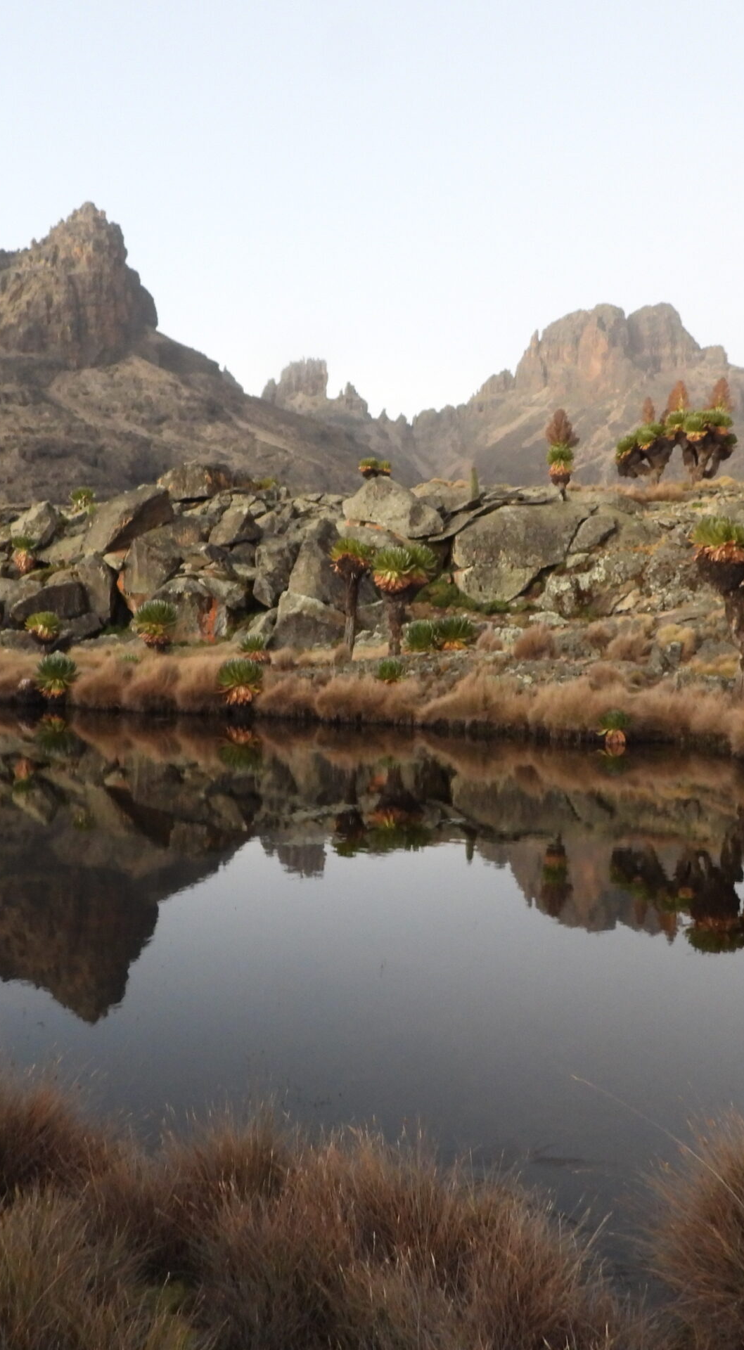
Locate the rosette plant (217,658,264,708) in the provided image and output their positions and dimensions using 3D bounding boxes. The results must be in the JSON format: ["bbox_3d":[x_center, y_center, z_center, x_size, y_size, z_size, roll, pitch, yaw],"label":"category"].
[{"bbox_3d":[-2.319,0.124,22.008,0.843,0.868,0.818,0,2,-6],"label":"rosette plant"}]

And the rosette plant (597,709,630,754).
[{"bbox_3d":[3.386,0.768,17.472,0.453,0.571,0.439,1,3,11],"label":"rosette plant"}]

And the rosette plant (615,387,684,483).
[{"bbox_3d":[11.299,-9.751,50.904,2.754,4.072,2.352,1,3,12],"label":"rosette plant"}]

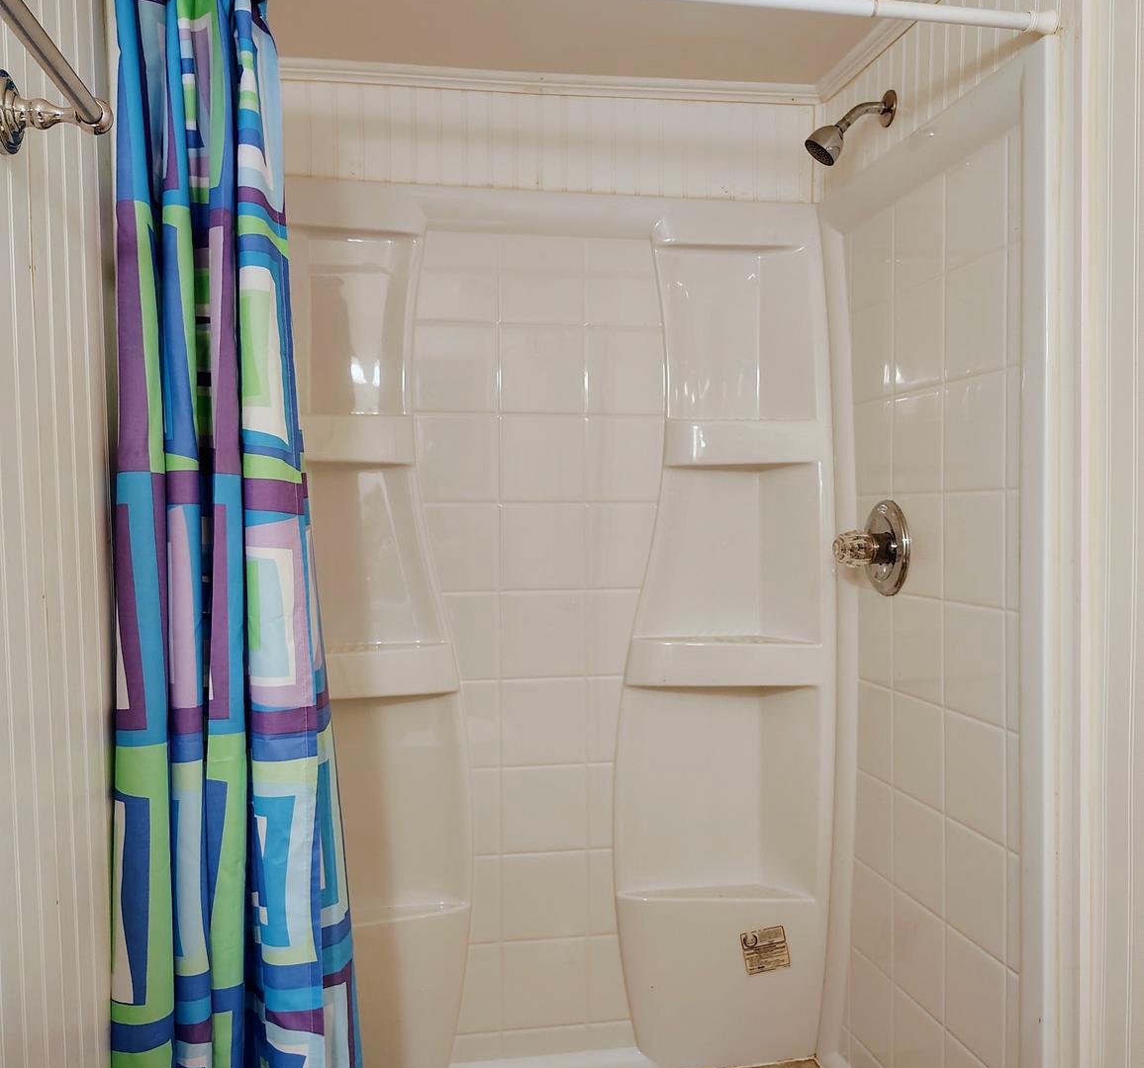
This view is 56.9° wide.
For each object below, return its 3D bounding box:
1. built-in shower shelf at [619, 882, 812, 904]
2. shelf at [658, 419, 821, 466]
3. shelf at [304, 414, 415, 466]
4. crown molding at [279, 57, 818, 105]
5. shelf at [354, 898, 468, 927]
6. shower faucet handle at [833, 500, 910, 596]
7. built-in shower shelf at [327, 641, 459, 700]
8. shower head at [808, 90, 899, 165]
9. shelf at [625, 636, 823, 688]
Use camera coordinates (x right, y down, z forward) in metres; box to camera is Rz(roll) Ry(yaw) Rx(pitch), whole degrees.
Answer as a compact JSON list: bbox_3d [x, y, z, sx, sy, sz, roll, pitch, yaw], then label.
[{"bbox_3d":[0.289,0.755,2.200,0.397,0.029,0.092,-1,2,-1],"label":"built-in shower shelf"},{"bbox_3d":[0.346,-0.186,2.150,0.325,0.090,0.140,-1,1,-10],"label":"shelf"},{"bbox_3d":[-0.440,-0.183,2.032,0.293,0.100,0.102,-2,3,-17],"label":"shelf"},{"bbox_3d":[-0.075,-0.893,2.076,1.200,0.040,0.034,-1,1,-10],"label":"crown molding"},{"bbox_3d":[-0.381,0.774,2.091,0.381,0.030,0.088,-2,3,-17],"label":"shelf"},{"bbox_3d":[0.518,0.025,1.873,0.115,0.167,0.165,-1,1,-10],"label":"shower faucet handle"},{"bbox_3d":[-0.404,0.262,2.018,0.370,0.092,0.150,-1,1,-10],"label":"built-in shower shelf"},{"bbox_3d":[0.490,-0.722,1.875,0.161,0.142,0.069,-1,2,-9],"label":"shower head"},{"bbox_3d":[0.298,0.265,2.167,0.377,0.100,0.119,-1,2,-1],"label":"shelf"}]

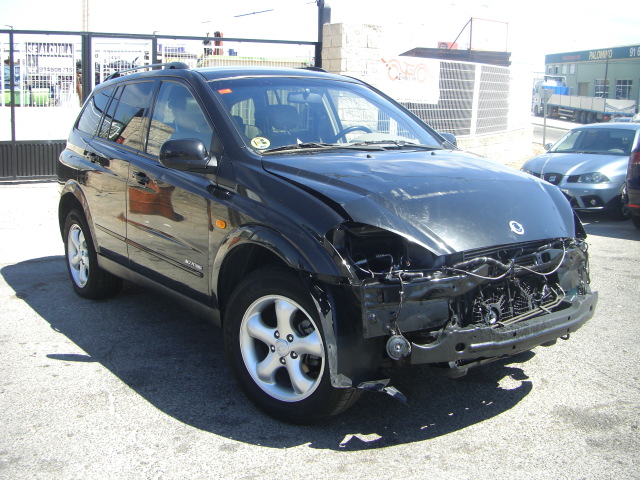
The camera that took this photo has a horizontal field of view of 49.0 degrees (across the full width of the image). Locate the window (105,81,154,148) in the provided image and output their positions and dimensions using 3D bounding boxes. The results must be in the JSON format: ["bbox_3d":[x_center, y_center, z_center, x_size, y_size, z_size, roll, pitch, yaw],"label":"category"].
[{"bbox_3d":[-1.210,-0.804,4.567,0.055,0.470,0.620,17,-3,-38],"label":"window"}]

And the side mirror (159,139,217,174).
[{"bbox_3d":[-0.675,-0.440,3.603,0.290,0.180,0.150,-7,12,-36],"label":"side mirror"}]

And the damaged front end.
[{"bbox_3d":[0.766,0.202,3.301,1.540,0.600,0.520,-7,12,-36],"label":"damaged front end"}]

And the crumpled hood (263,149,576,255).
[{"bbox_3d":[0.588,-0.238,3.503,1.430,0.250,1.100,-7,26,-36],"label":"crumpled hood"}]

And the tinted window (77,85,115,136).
[{"bbox_3d":[-1.665,-0.941,5.200,0.060,0.410,0.570,17,-1,-33],"label":"tinted window"}]

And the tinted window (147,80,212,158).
[{"bbox_3d":[-0.783,-0.691,4.011,0.060,0.480,0.880,17,-3,-38],"label":"tinted window"}]

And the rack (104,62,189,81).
[{"bbox_3d":[-1.226,-1.156,4.851,0.070,0.100,1.370,-7,12,-36],"label":"rack"}]

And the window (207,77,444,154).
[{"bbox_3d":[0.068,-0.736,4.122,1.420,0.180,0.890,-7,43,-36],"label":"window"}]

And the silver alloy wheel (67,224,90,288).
[{"bbox_3d":[-1.759,0.117,5.357,0.190,0.490,0.490,-7,12,-36],"label":"silver alloy wheel"}]

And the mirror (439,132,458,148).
[{"bbox_3d":[0.789,-0.625,4.702,0.290,0.180,0.150,-7,12,-36],"label":"mirror"}]

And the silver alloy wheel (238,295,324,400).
[{"bbox_3d":[-0.130,0.478,3.215,0.490,0.490,0.190,7,12,35],"label":"silver alloy wheel"}]

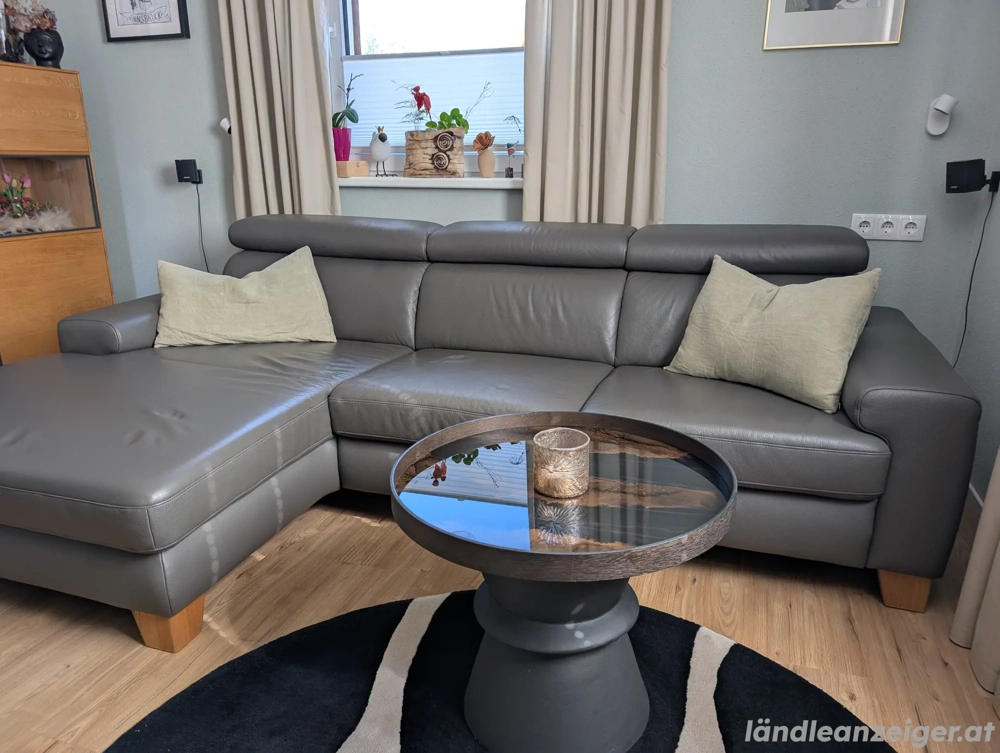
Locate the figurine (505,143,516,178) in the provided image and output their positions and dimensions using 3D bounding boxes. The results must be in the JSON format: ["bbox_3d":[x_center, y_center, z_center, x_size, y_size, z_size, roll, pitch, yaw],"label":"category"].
[{"bbox_3d":[0.047,-0.852,2.731,0.052,0.136,0.045,1,17,3],"label":"figurine"}]

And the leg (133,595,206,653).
[{"bbox_3d":[-0.772,0.571,1.638,0.112,0.100,0.108,5,18,17],"label":"leg"}]

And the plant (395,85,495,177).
[{"bbox_3d":[-0.231,-0.997,2.835,0.410,0.355,0.180,4,18,12],"label":"plant"}]

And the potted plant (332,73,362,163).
[{"bbox_3d":[-0.642,-1.089,2.935,0.115,0.346,0.105,5,18,17],"label":"potted plant"}]

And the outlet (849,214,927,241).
[{"bbox_3d":[1.324,-0.508,2.370,0.223,0.083,0.015,5,18,17],"label":"outlet"}]

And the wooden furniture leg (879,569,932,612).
[{"bbox_3d":[1.021,0.522,1.787,0.118,0.100,0.110,5,18,17],"label":"wooden furniture leg"}]

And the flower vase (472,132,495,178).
[{"bbox_3d":[-0.064,-0.882,2.770,0.088,0.173,0.078,2,17,8],"label":"flower vase"}]

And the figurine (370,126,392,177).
[{"bbox_3d":[-0.487,-0.941,2.912,0.098,0.198,0.110,-11,20,-30],"label":"figurine"}]

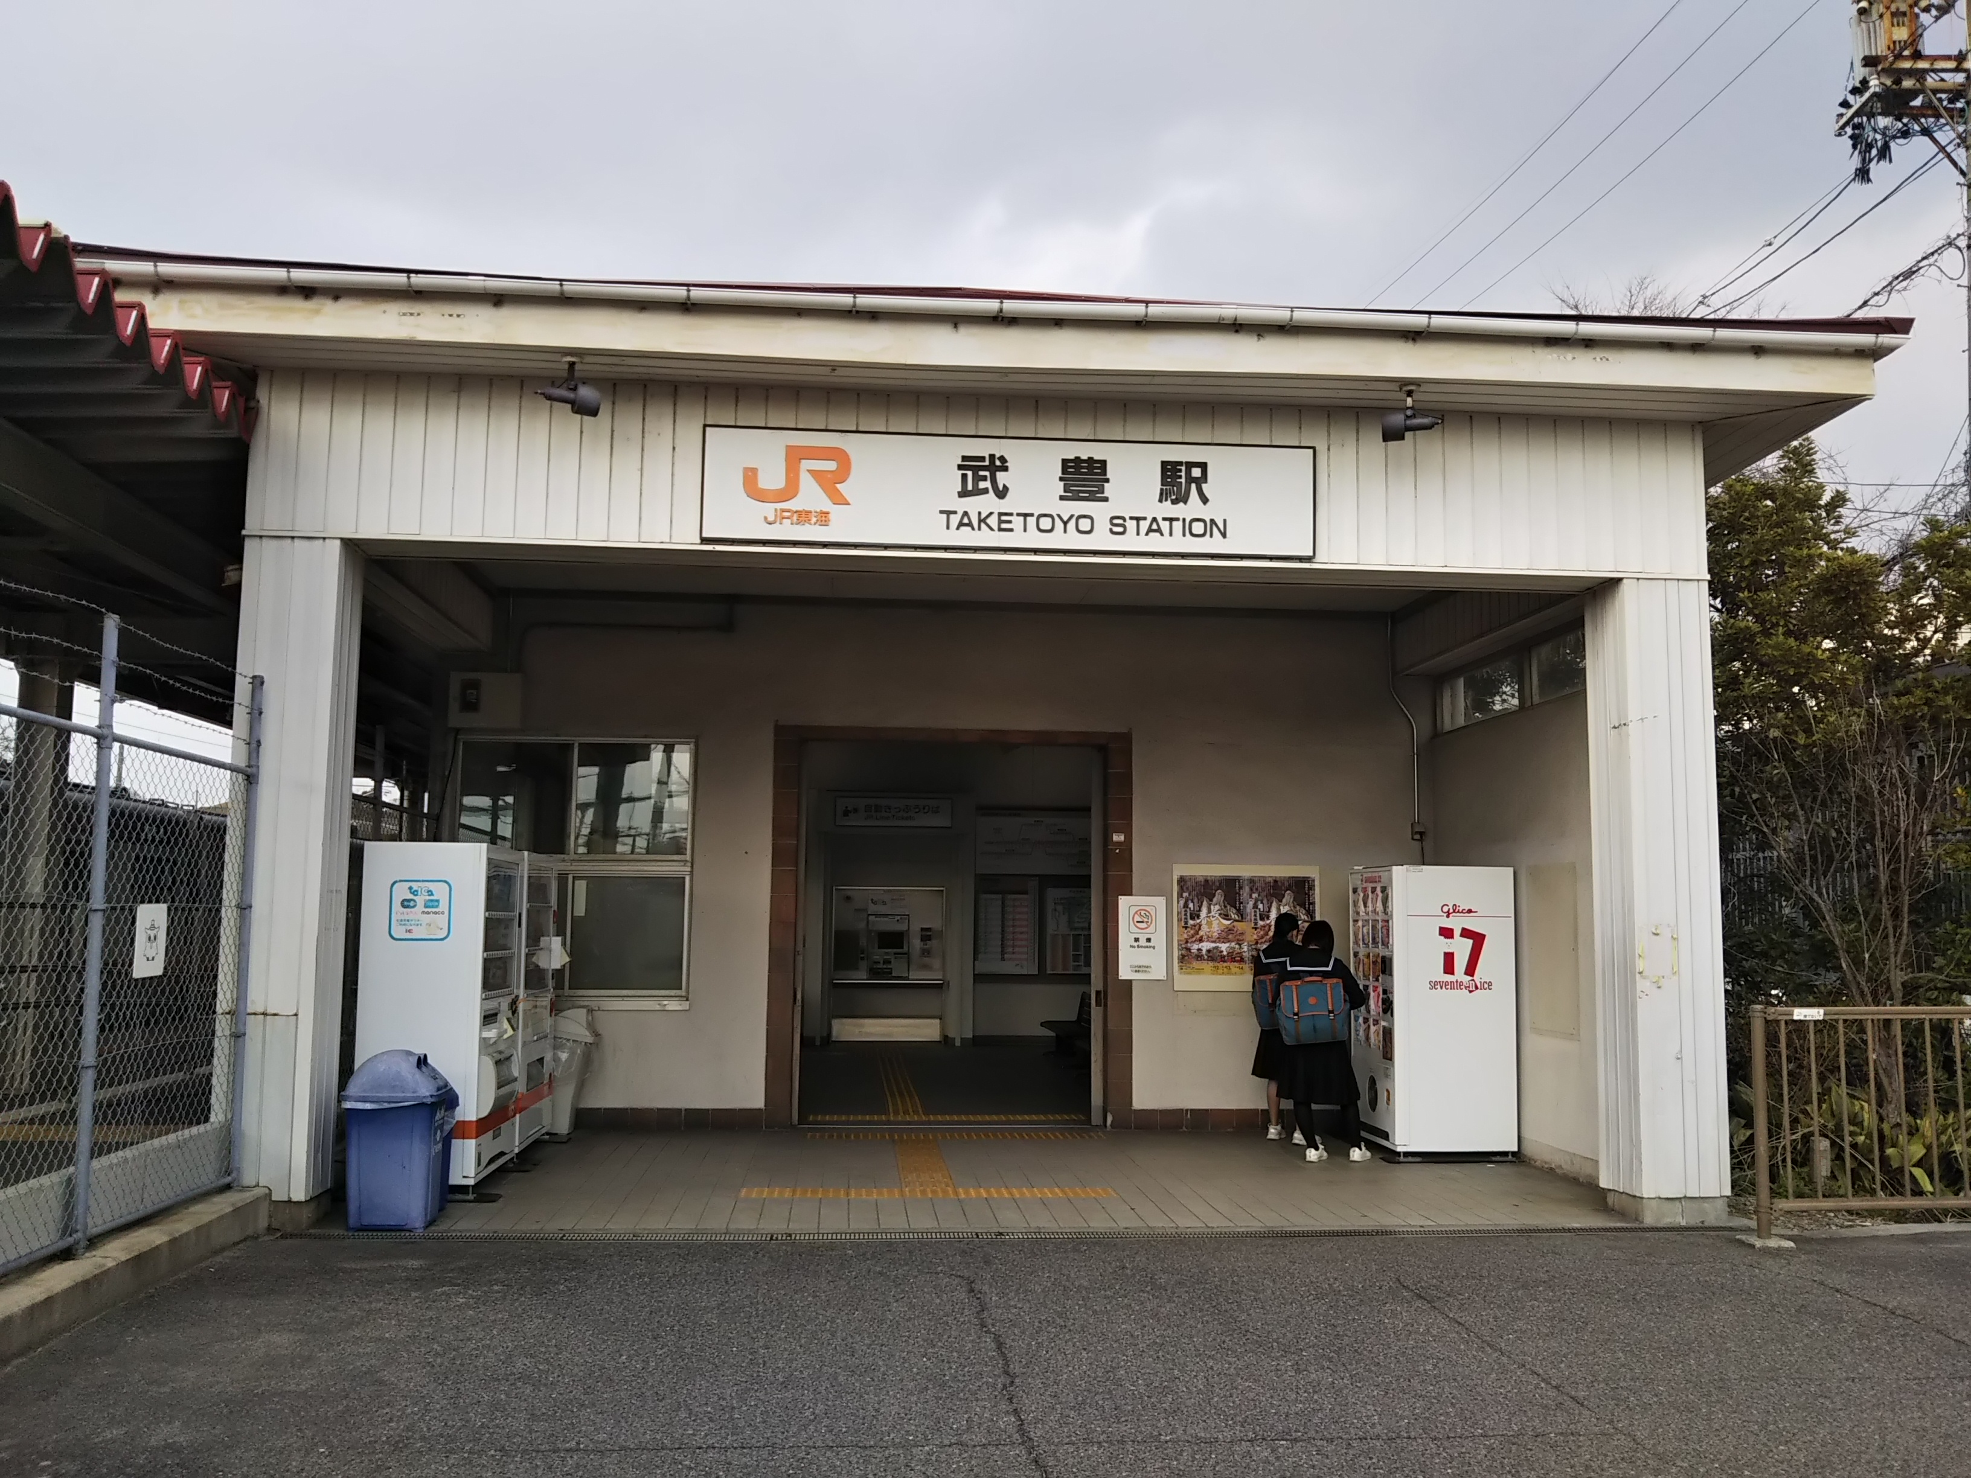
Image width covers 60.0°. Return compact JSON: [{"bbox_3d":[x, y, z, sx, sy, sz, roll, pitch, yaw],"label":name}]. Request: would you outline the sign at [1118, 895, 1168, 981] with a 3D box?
[{"bbox_3d":[1.143,1.443,12.383,0.353,0.600,0.020,1,-6,-5],"label":"sign"}]

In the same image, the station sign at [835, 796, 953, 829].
[{"bbox_3d":[-1.052,0.850,19.712,1.363,0.341,0.080,1,-6,-5],"label":"station sign"}]

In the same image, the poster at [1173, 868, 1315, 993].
[{"bbox_3d":[1.906,1.390,12.434,1.075,0.891,0.025,1,-6,-5],"label":"poster"}]

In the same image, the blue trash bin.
[{"bbox_3d":[-2.869,1.948,8.388,0.455,0.835,0.490,1,-6,-5],"label":"blue trash bin"}]

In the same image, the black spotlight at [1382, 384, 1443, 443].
[{"bbox_3d":[2.131,-1.627,8.534,0.290,0.270,0.150,-1,-6,17],"label":"black spotlight"}]

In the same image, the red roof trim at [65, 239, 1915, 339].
[{"bbox_3d":[0.179,-2.142,8.293,8.980,0.150,0.220,1,-6,-5],"label":"red roof trim"}]

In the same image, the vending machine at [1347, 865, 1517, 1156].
[{"bbox_3d":[2.992,1.810,11.496,0.810,1.873,0.970,1,-6,-5],"label":"vending machine"}]

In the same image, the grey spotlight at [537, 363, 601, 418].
[{"bbox_3d":[-2.043,-1.726,8.369,0.310,0.276,0.150,4,-7,-29],"label":"grey spotlight"}]

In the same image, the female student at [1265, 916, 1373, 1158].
[{"bbox_3d":[2.133,1.904,10.826,0.550,1.530,0.520,-1,-6,13],"label":"female student"}]

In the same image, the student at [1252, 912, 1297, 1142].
[{"bbox_3d":[2.066,1.976,11.721,0.480,1.565,0.500,-1,-6,13],"label":"student"}]

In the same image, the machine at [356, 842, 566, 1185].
[{"bbox_3d":[-3.110,1.613,10.256,0.690,1.870,2.190,1,-6,-5],"label":"machine"}]

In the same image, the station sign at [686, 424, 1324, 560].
[{"bbox_3d":[0.141,-1.254,8.764,3.145,0.576,0.090,1,-6,-5],"label":"station sign"}]

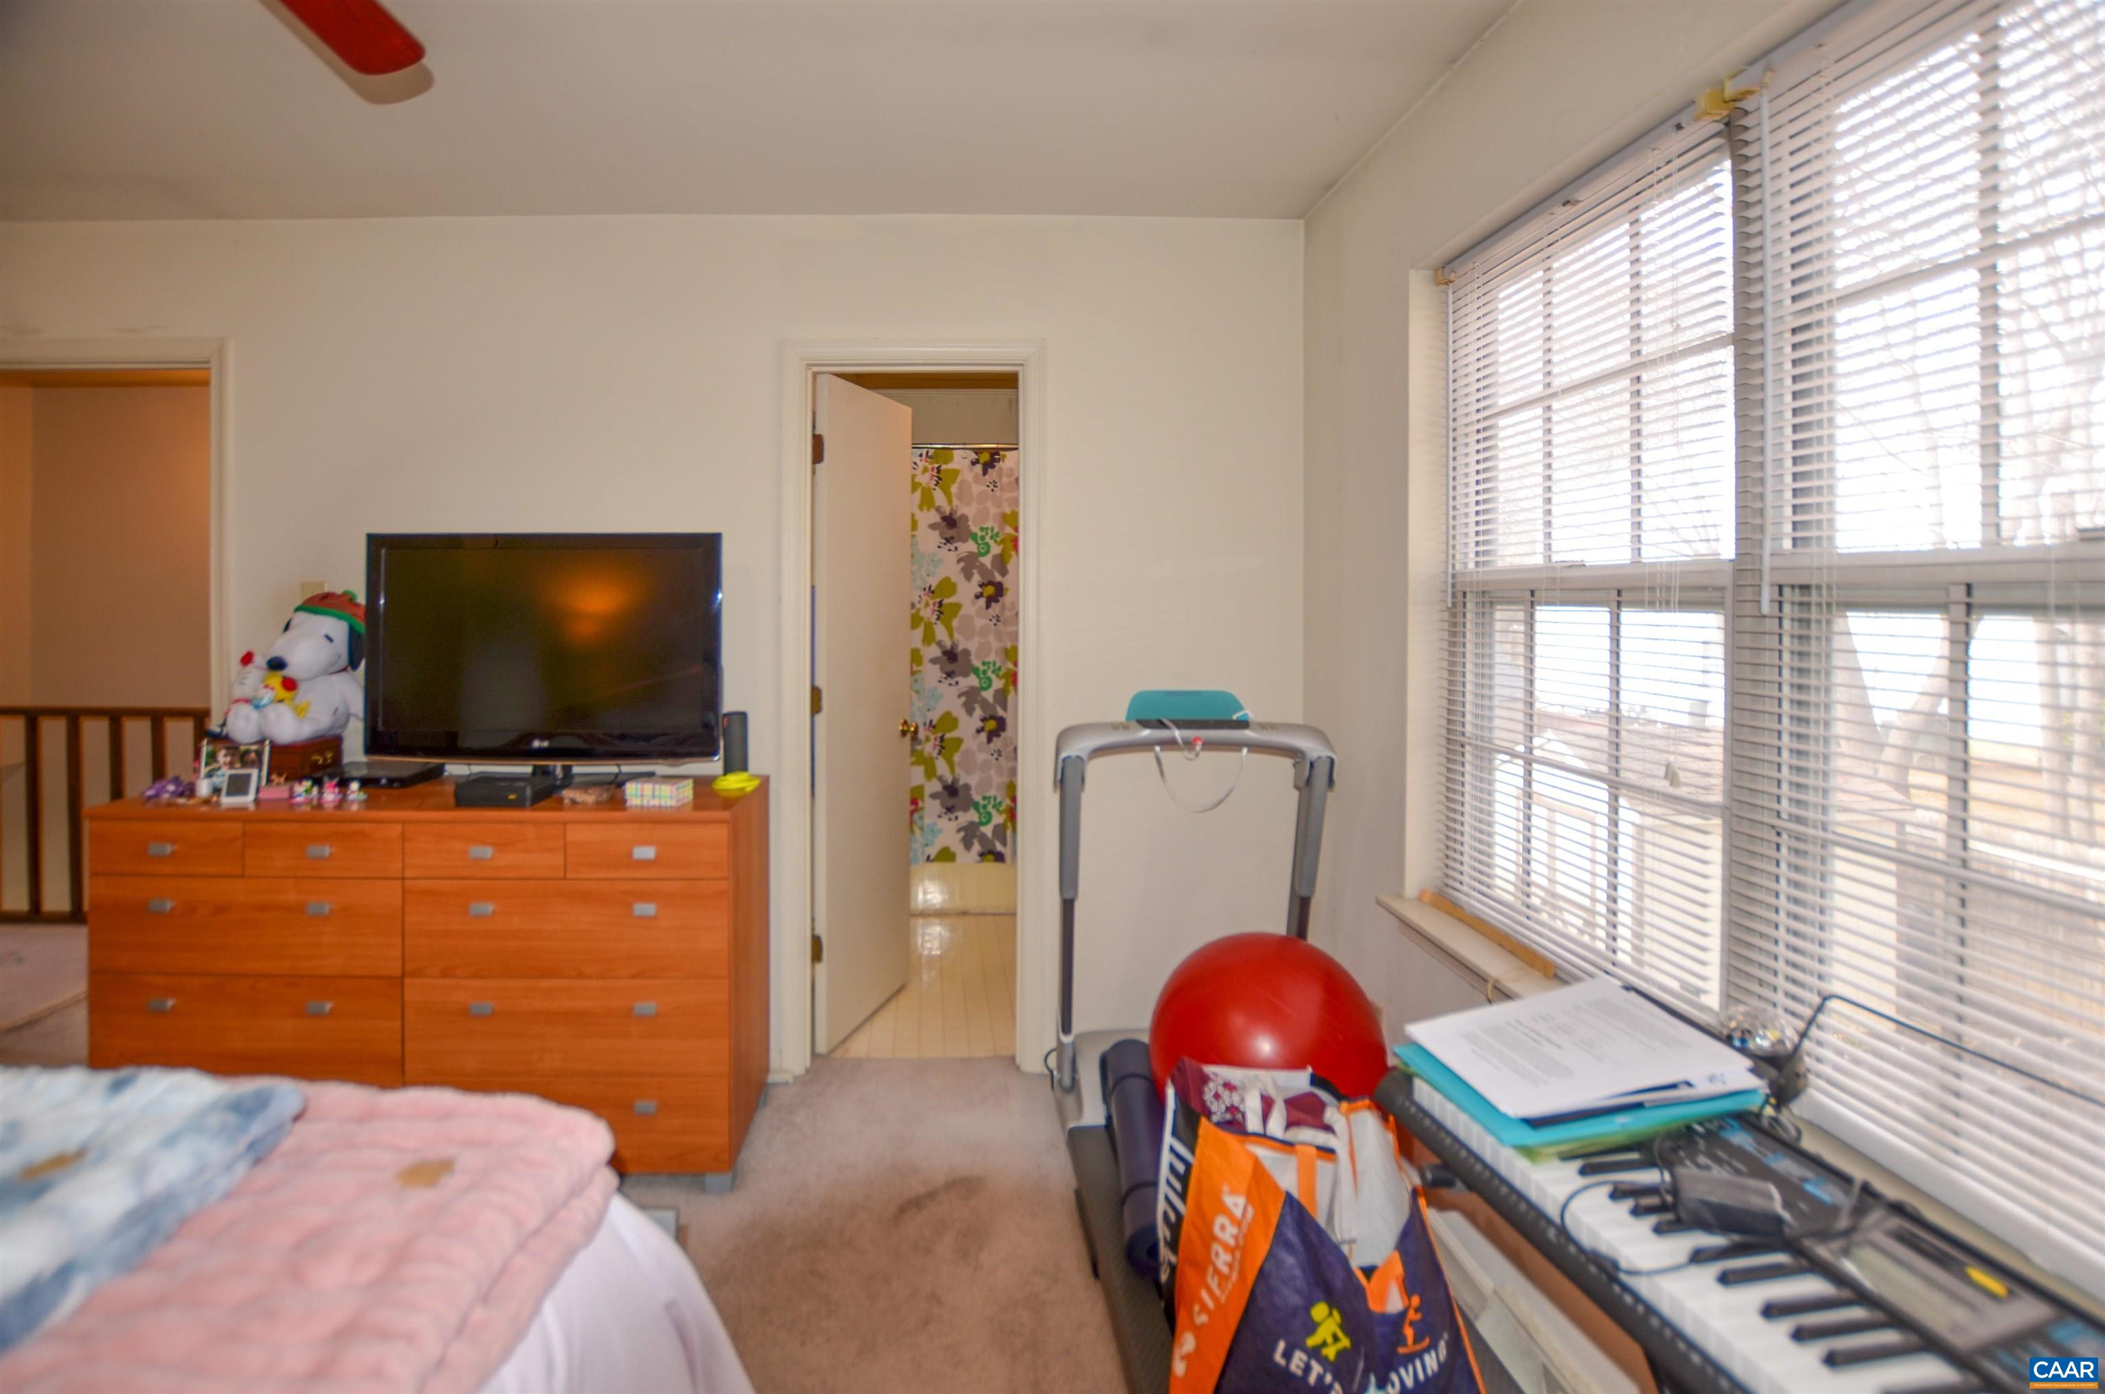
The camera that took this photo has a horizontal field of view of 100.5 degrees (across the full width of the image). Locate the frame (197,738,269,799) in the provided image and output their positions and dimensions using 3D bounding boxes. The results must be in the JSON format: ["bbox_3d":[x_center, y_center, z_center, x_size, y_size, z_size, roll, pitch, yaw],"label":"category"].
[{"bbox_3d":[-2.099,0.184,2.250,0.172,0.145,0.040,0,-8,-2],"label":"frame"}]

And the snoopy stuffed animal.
[{"bbox_3d":[-2.037,-0.082,2.370,0.280,0.410,0.290,0,3,3],"label":"snoopy stuffed animal"}]

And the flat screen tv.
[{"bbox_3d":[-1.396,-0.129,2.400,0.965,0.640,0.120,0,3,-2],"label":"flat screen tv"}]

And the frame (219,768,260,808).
[{"bbox_3d":[-2.013,0.223,2.170,0.082,0.085,0.030,0,-8,-2],"label":"frame"}]

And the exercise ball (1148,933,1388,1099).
[{"bbox_3d":[0.502,0.839,2.072,0.540,0.540,0.540,0,3,0],"label":"exercise ball"}]

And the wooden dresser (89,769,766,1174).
[{"bbox_3d":[-1.585,0.735,2.350,1.510,0.930,0.430,0,3,-3],"label":"wooden dresser"}]

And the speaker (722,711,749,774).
[{"bbox_3d":[-0.871,0.134,2.410,0.070,0.178,0.070,1,4,21],"label":"speaker"}]

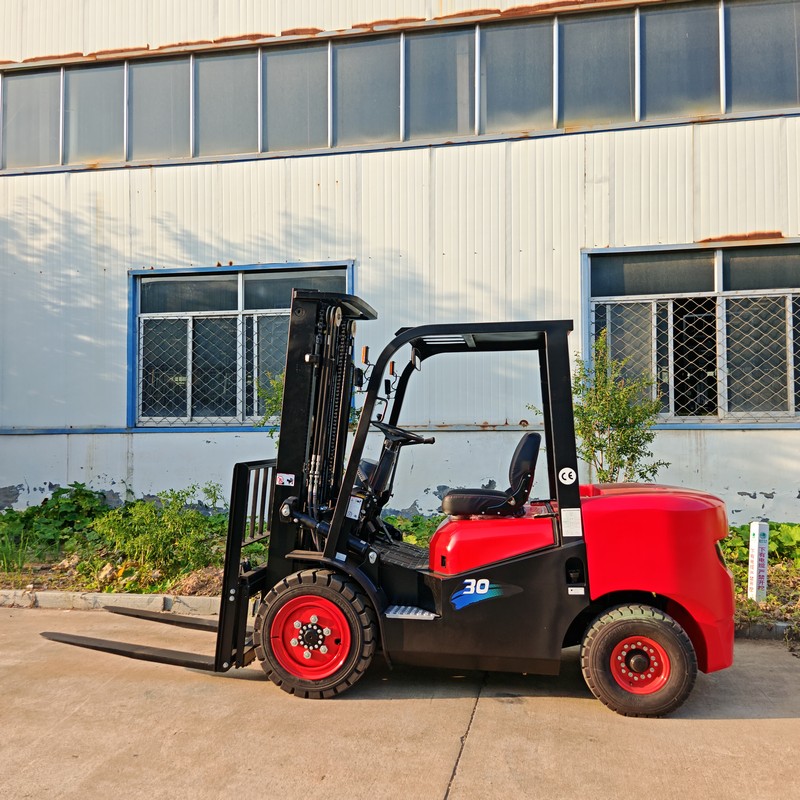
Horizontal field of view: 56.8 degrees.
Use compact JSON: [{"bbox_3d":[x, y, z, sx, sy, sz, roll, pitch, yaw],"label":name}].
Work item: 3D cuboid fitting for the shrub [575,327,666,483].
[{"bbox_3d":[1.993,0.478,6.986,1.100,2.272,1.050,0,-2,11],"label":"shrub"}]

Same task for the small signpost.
[{"bbox_3d":[2.799,1.253,5.743,0.095,0.630,0.095,4,-2,-10],"label":"small signpost"}]

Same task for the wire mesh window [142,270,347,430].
[{"bbox_3d":[-2.097,-0.675,9.644,2.909,2.041,0.100,0,-2,11],"label":"wire mesh window"}]

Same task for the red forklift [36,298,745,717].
[{"bbox_3d":[-0.159,0.500,4.685,4.130,2.340,1.240,0,-2,10],"label":"red forklift"}]

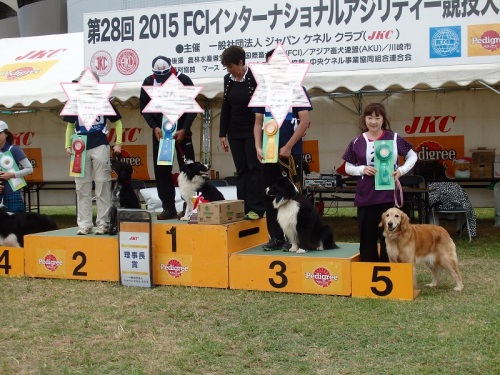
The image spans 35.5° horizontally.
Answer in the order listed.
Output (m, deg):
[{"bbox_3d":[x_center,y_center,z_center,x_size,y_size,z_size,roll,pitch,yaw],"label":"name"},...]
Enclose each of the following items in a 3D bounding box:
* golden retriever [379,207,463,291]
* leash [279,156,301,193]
[{"bbox_3d":[1.416,0.512,6.518,0.780,0.725,0.340,-3,3,-35],"label":"golden retriever"},{"bbox_3d":[0.362,-0.112,6.970,0.210,0.340,0.120,-1,3,0],"label":"leash"}]

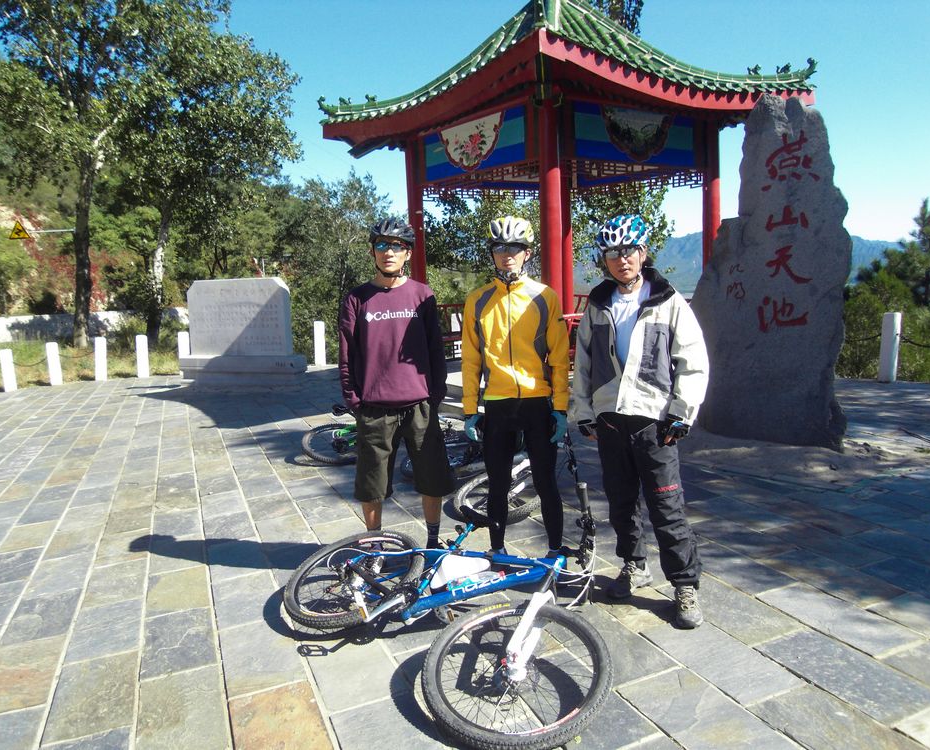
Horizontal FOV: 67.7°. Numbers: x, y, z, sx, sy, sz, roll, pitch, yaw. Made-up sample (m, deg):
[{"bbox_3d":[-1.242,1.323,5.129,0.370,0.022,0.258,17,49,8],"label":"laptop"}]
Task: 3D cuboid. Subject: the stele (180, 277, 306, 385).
[{"bbox_3d":[-3.981,-0.775,12.280,2.250,1.790,0.520,0,7,16],"label":"stele"}]

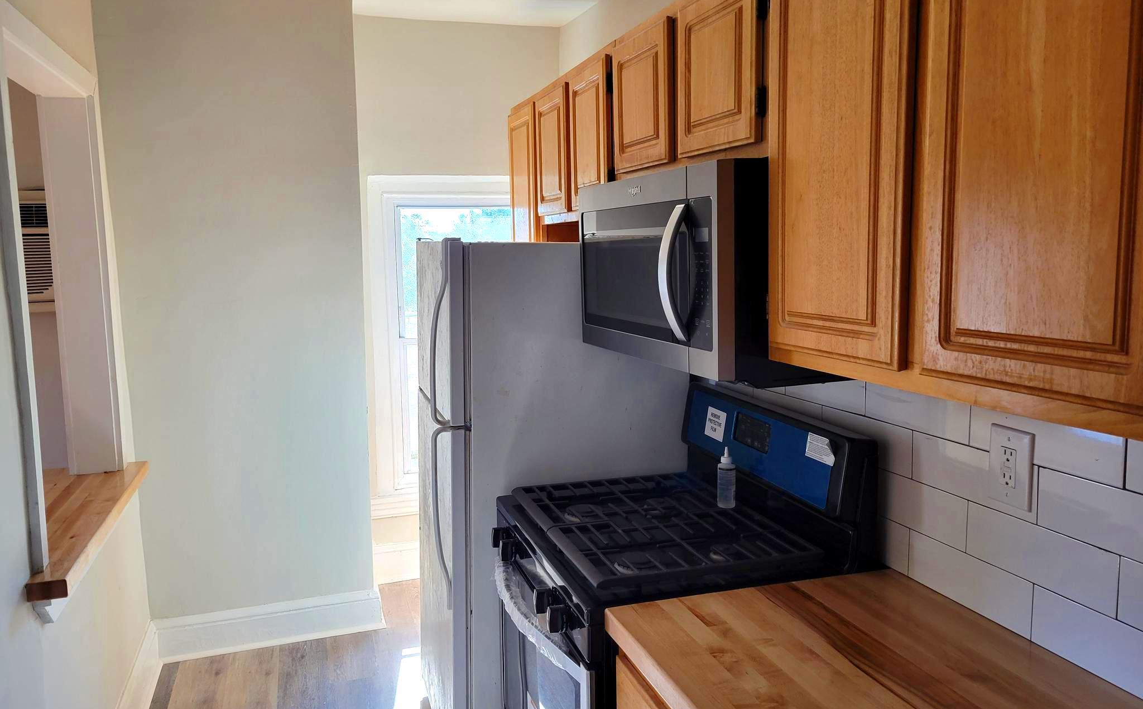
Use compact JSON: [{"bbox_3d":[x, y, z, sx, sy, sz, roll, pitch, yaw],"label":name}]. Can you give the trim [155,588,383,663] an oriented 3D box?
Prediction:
[{"bbox_3d":[-1.211,1.097,3.515,0.880,0.183,0.040,-3,7,-18],"label":"trim"}]

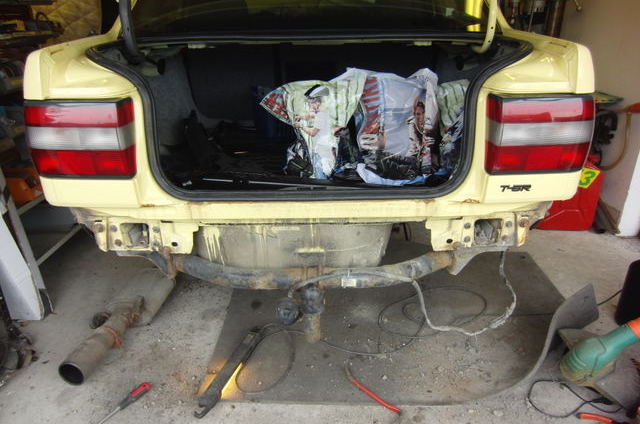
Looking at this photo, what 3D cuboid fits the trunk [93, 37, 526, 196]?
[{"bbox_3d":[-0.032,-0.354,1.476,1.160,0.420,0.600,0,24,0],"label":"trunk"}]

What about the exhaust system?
[{"bbox_3d":[-0.732,0.403,1.659,0.190,0.145,0.540,7,25,15],"label":"exhaust system"}]

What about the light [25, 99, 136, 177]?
[{"bbox_3d":[-0.676,-0.215,1.290,0.305,0.220,0.125,0,24,0],"label":"light"}]

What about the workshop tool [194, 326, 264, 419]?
[{"bbox_3d":[-0.294,0.519,1.494,0.060,0.060,0.430,9,26,19],"label":"workshop tool"}]

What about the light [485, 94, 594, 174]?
[{"bbox_3d":[0.614,-0.224,1.290,0.305,0.220,0.125,0,24,0],"label":"light"}]

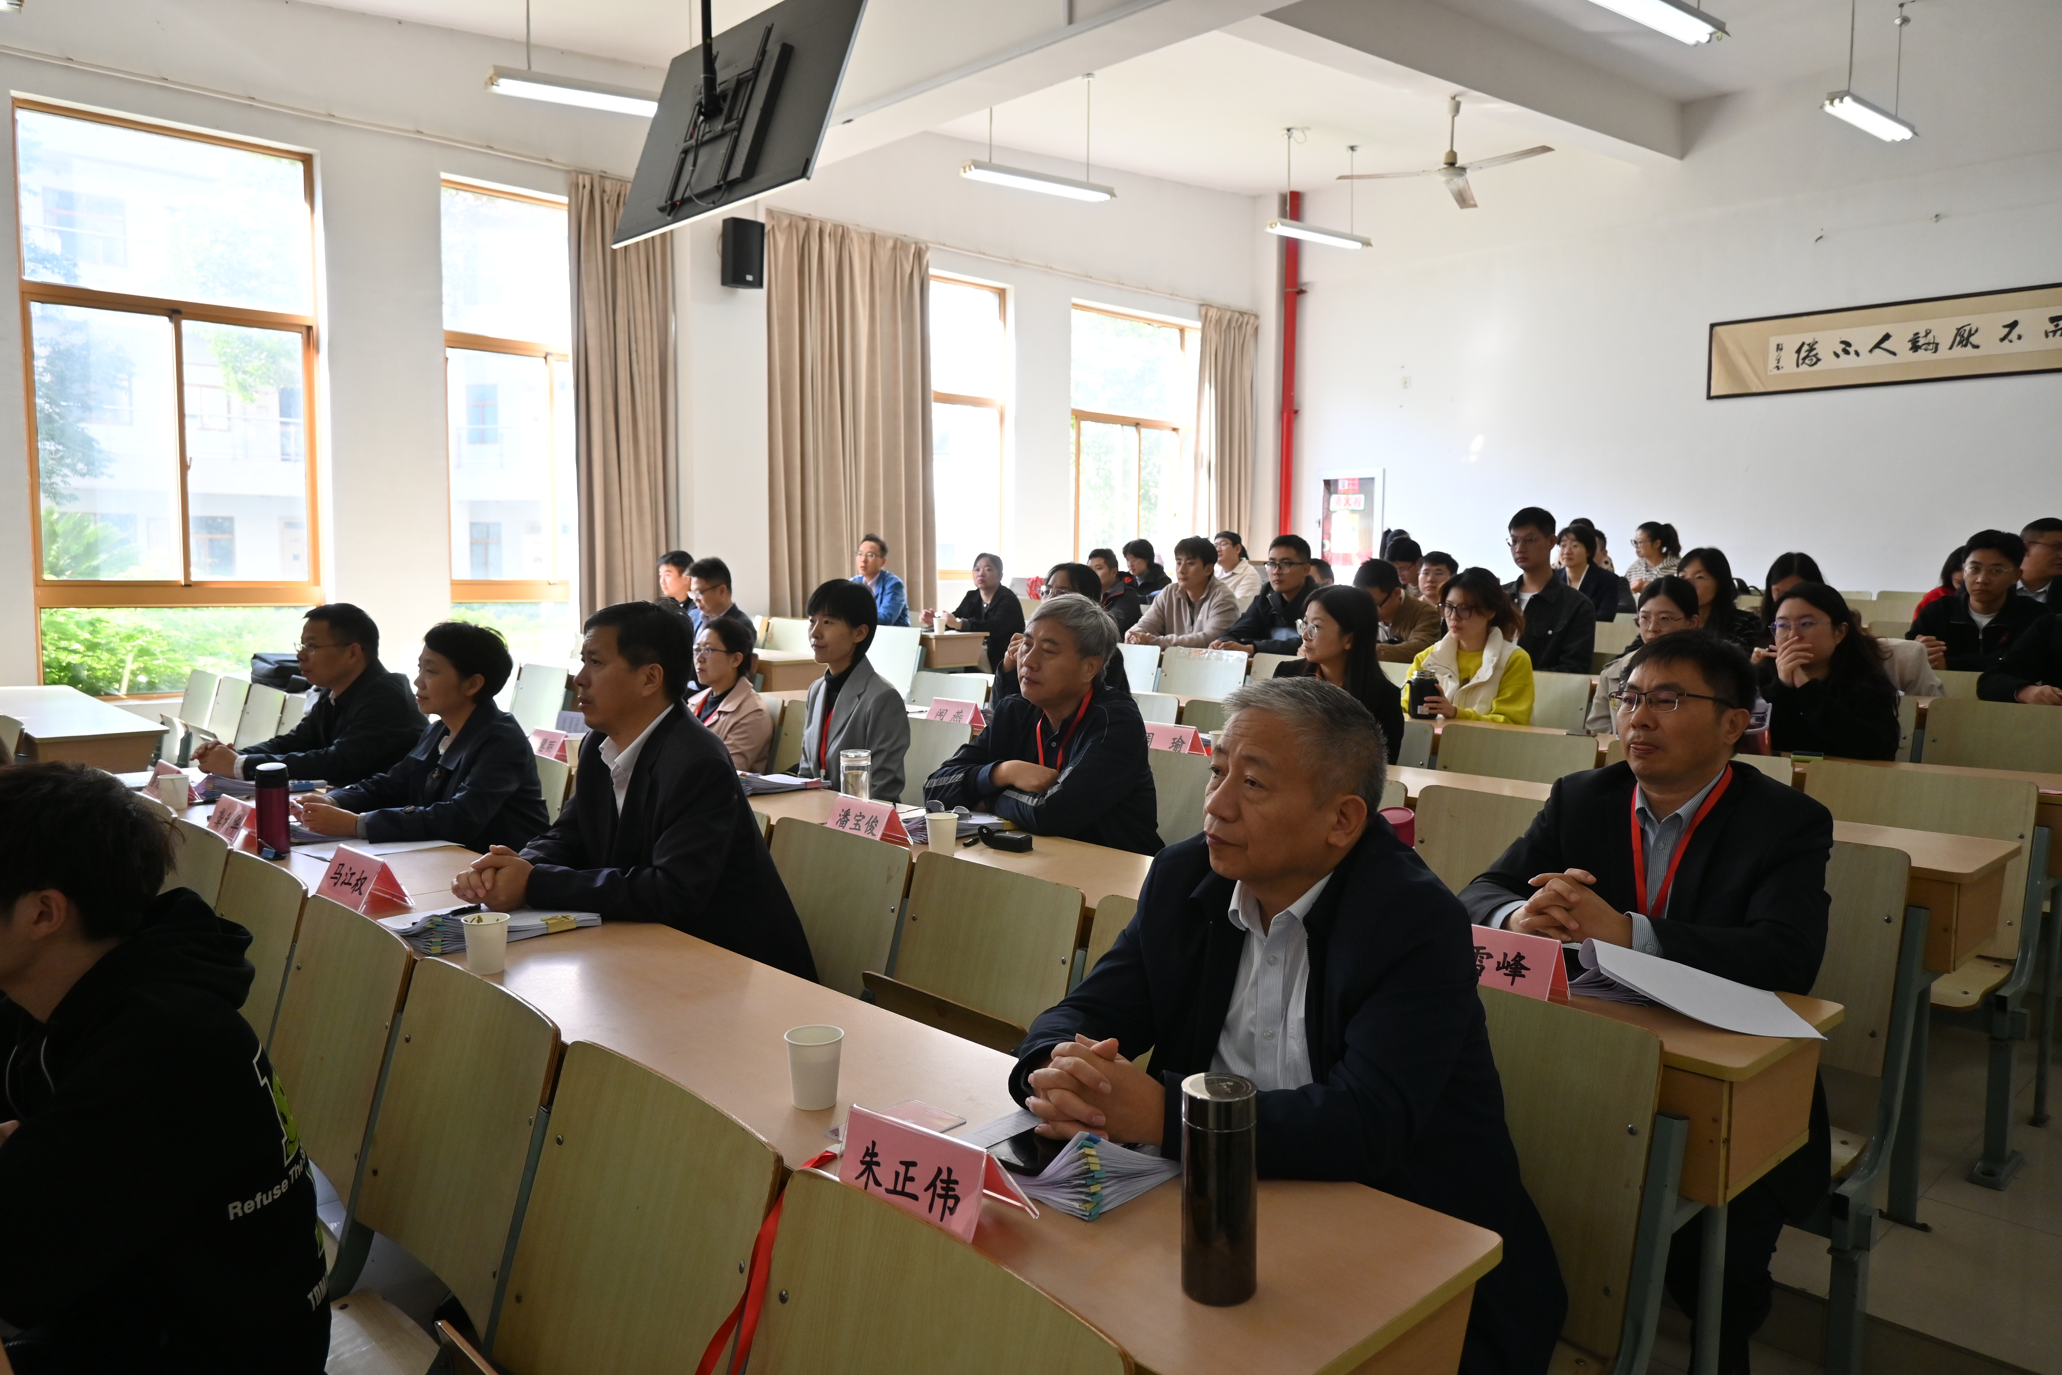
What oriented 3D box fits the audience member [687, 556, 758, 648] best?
[{"bbox_3d":[-1.421,0.048,6.183,0.680,1.250,0.520,-4,7,-43],"label":"audience member"}]

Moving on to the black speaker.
[{"bbox_3d":[-1.954,-2.952,9.343,0.260,0.440,0.220,-3,6,-35],"label":"black speaker"}]

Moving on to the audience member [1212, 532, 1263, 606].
[{"bbox_3d":[1.349,-0.441,9.213,0.660,1.200,0.500,-4,7,-43],"label":"audience member"}]

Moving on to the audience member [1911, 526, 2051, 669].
[{"bbox_3d":[3.506,0.041,5.098,0.750,1.230,0.540,-5,7,-44],"label":"audience member"}]

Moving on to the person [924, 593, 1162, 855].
[{"bbox_3d":[0.001,0.419,3.330,0.660,1.300,0.600,-4,7,-43],"label":"person"}]

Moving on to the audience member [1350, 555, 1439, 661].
[{"bbox_3d":[1.583,0.028,6.010,0.750,1.180,0.530,-5,7,-44],"label":"audience member"}]

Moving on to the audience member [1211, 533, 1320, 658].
[{"bbox_3d":[1.246,-0.088,6.524,0.680,1.265,0.520,-4,7,-43],"label":"audience member"}]

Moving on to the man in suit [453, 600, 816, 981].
[{"bbox_3d":[-0.792,0.491,2.715,0.750,1.322,0.550,-4,7,-43],"label":"man in suit"}]

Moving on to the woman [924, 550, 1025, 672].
[{"bbox_3d":[-0.374,-0.184,8.073,0.740,1.220,0.520,-4,7,-43],"label":"woman"}]

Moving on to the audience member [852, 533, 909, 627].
[{"bbox_3d":[-0.993,-0.328,8.910,0.650,1.305,0.500,-4,7,-43],"label":"audience member"}]

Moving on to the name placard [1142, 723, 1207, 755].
[{"bbox_3d":[0.415,0.156,4.105,0.200,0.090,0.092,5,7,44],"label":"name placard"}]

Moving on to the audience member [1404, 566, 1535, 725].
[{"bbox_3d":[1.419,0.227,4.669,0.630,1.271,0.480,-4,7,-43],"label":"audience member"}]

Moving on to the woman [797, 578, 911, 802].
[{"bbox_3d":[-0.611,0.352,4.076,0.630,1.337,0.460,-4,7,-43],"label":"woman"}]

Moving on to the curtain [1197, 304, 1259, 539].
[{"bbox_3d":[1.846,-2.028,12.727,0.900,2.850,0.150,-5,7,-44],"label":"curtain"}]

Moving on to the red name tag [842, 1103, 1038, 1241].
[{"bbox_3d":[-0.110,0.485,1.391,0.200,0.090,0.102,4,6,38],"label":"red name tag"}]

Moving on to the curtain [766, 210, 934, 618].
[{"bbox_3d":[-1.254,-1.824,9.800,1.438,2.793,0.160,-4,7,-43],"label":"curtain"}]

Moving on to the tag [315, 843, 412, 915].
[{"bbox_3d":[-1.263,0.360,2.602,0.205,0.091,0.093,5,7,43],"label":"tag"}]

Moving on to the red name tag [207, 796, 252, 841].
[{"bbox_3d":[-1.787,0.298,3.116,0.200,0.090,0.100,5,7,42],"label":"red name tag"}]

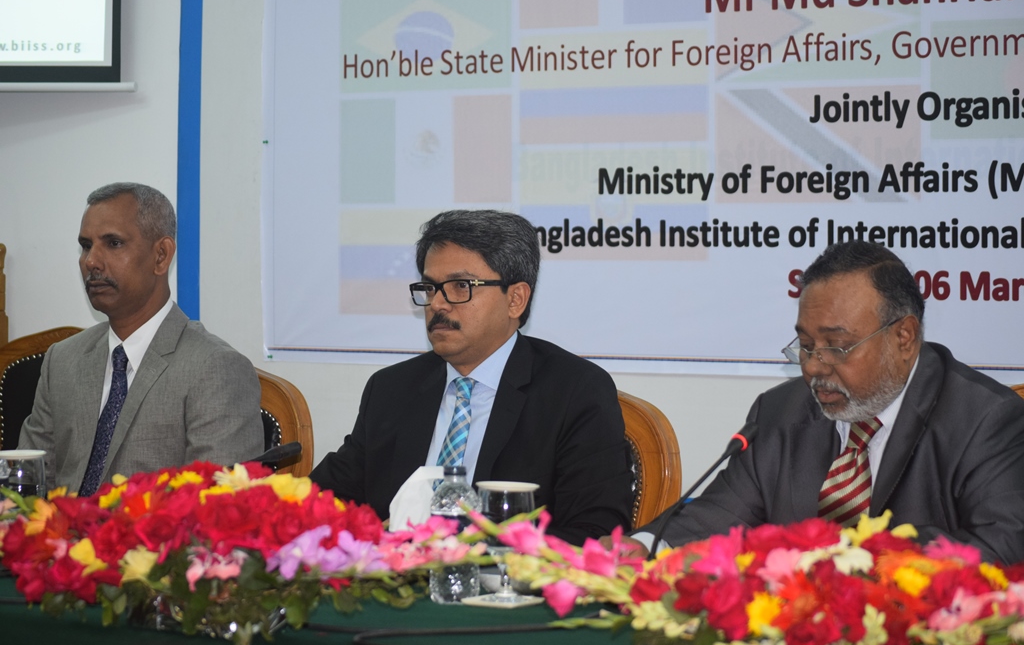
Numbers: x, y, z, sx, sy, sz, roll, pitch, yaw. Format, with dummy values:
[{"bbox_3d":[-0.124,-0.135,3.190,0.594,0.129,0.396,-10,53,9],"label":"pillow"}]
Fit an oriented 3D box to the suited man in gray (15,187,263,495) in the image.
[{"bbox_3d":[-0.750,0.425,5.060,0.530,1.330,0.780,1,1,35],"label":"suited man in gray"}]

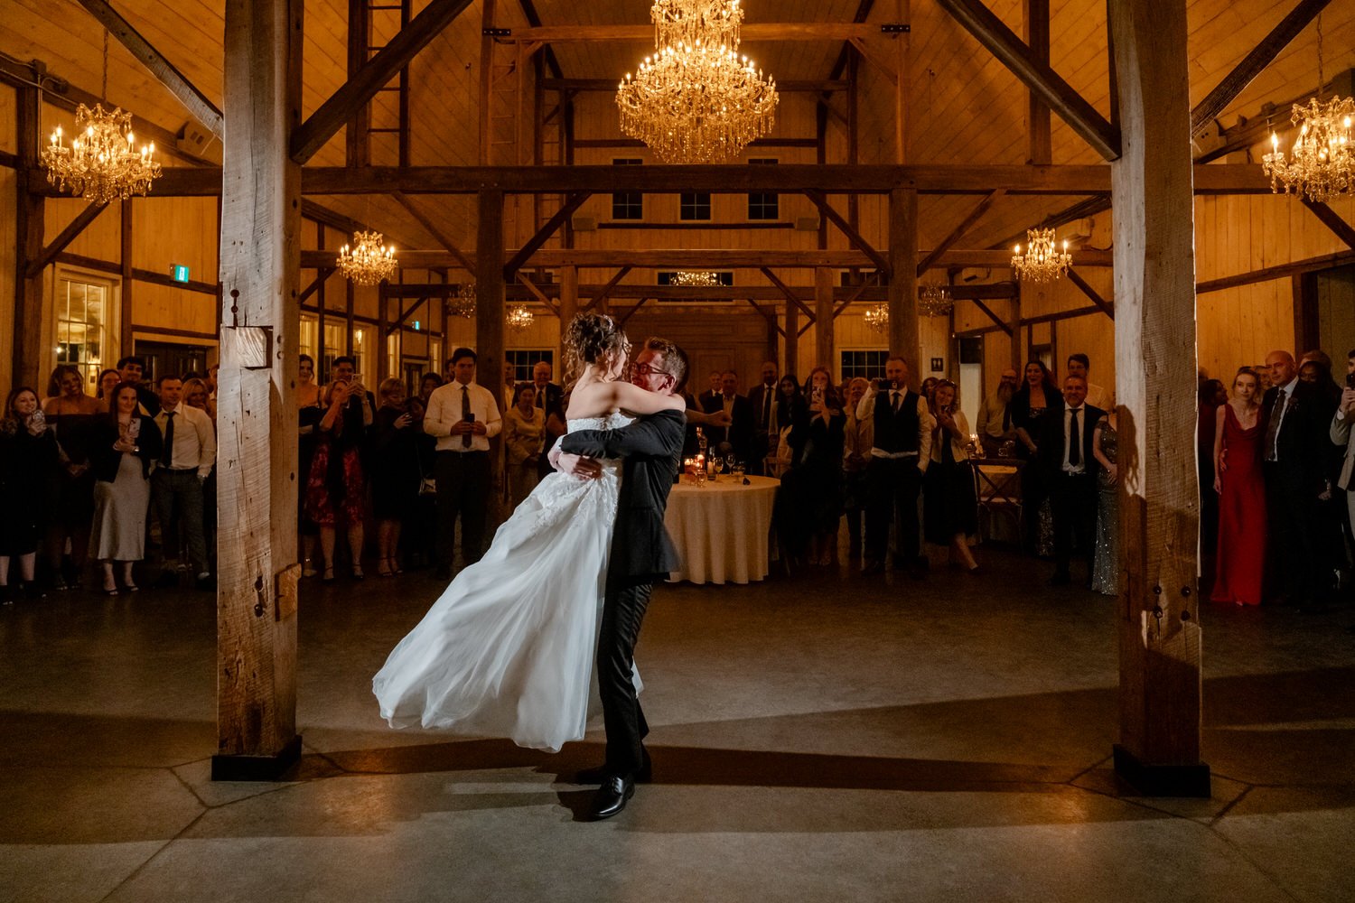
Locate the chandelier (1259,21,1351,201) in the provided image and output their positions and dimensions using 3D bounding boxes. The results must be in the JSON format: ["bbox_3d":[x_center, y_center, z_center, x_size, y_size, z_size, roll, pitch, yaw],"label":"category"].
[{"bbox_3d":[4.087,-2.191,5.750,0.680,1.200,0.680,0,3,1],"label":"chandelier"}]

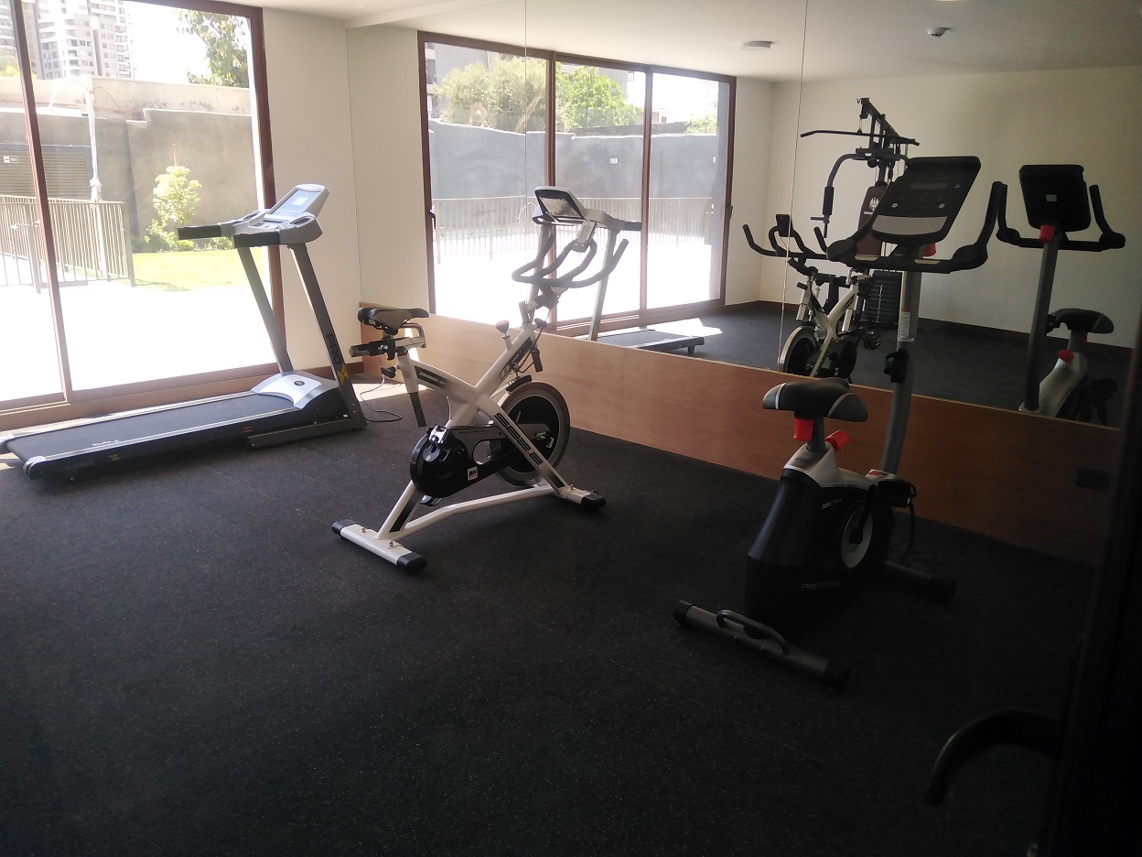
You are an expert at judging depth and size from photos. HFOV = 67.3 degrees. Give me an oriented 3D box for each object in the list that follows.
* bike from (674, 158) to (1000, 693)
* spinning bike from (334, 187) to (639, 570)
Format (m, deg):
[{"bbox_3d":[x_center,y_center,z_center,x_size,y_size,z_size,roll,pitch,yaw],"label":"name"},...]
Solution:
[{"bbox_3d":[0.880,-0.109,2.660,1.024,1.434,0.557,-14,20,-43],"label":"bike"},{"bbox_3d":[-0.336,-0.215,3.406,0.557,1.235,1.171,15,20,43],"label":"spinning bike"}]

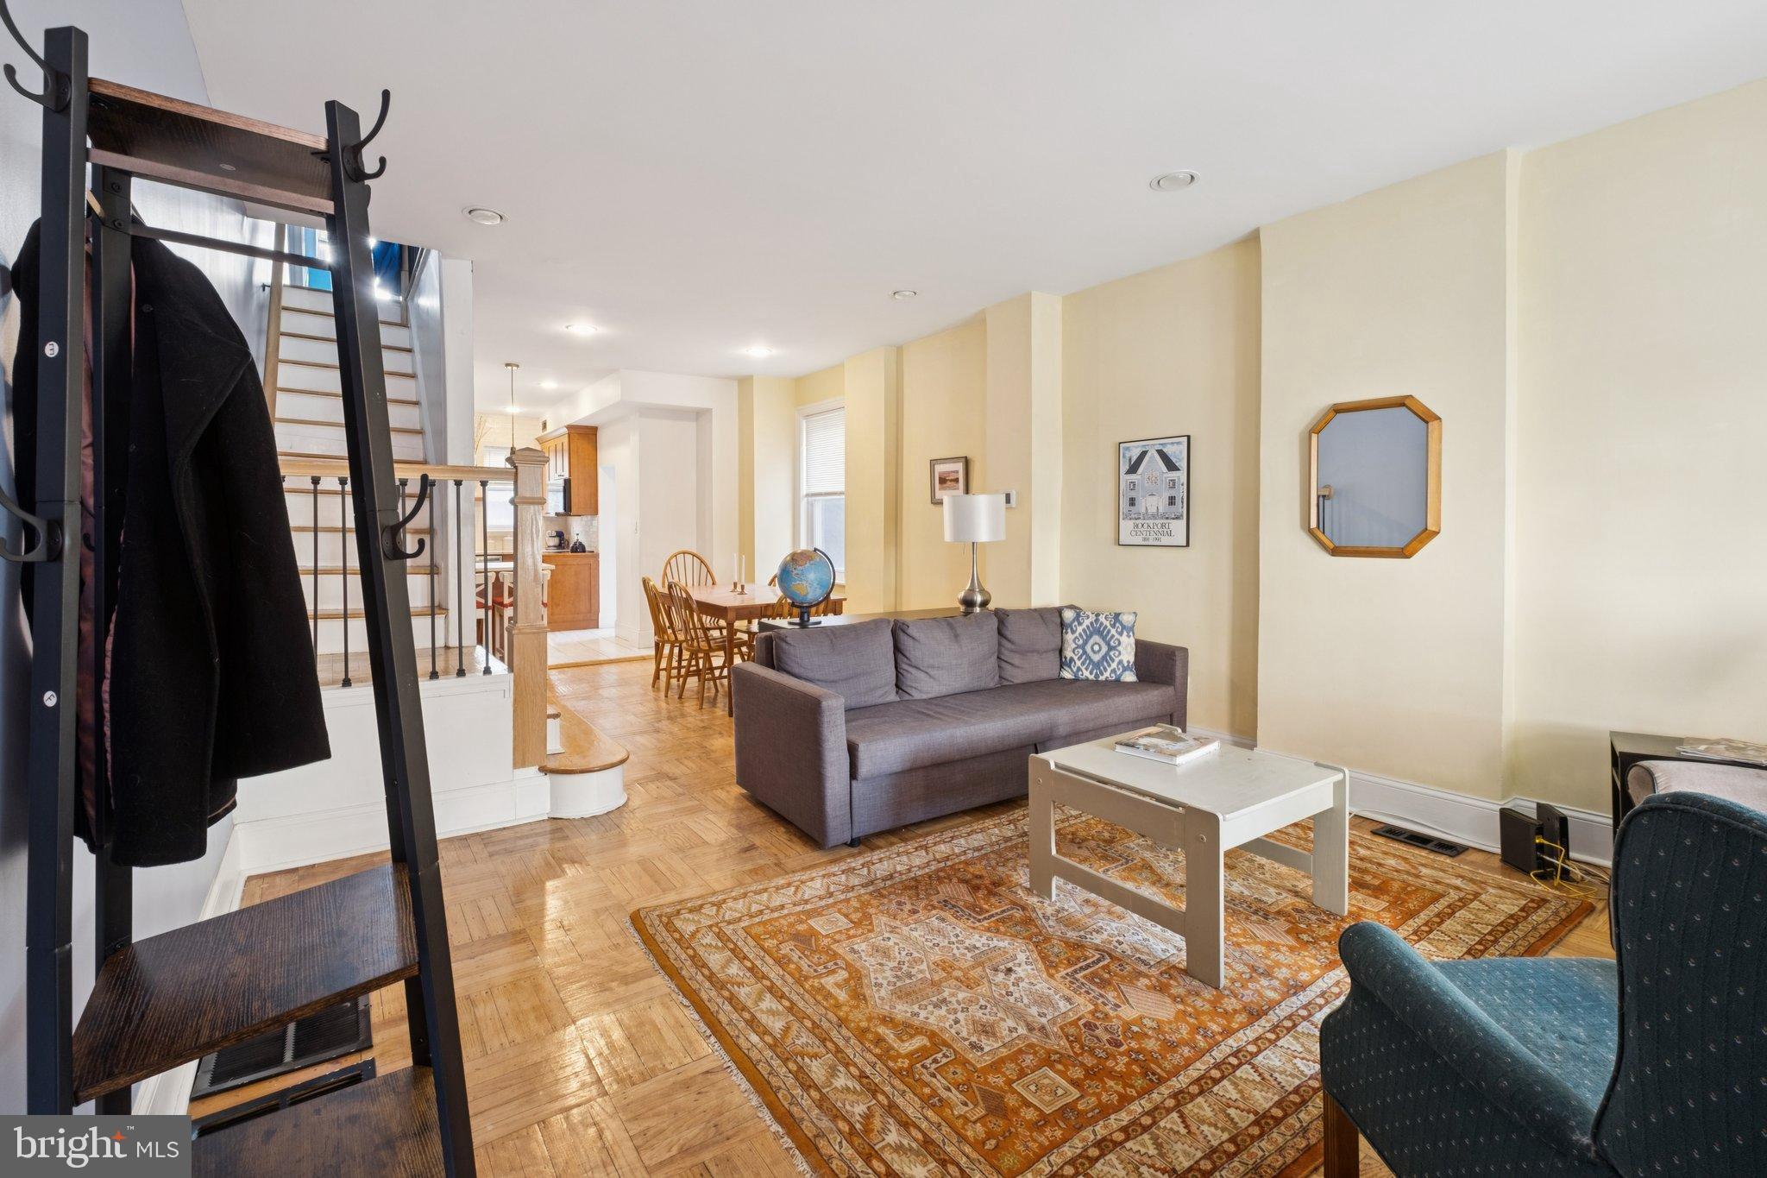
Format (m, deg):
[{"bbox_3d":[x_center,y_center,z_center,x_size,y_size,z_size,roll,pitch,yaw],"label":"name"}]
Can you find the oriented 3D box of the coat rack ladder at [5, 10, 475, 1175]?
[{"bbox_3d":[-0.765,0.325,0.925,0.400,1.800,0.450,-3,5,-41],"label":"coat rack ladder"}]

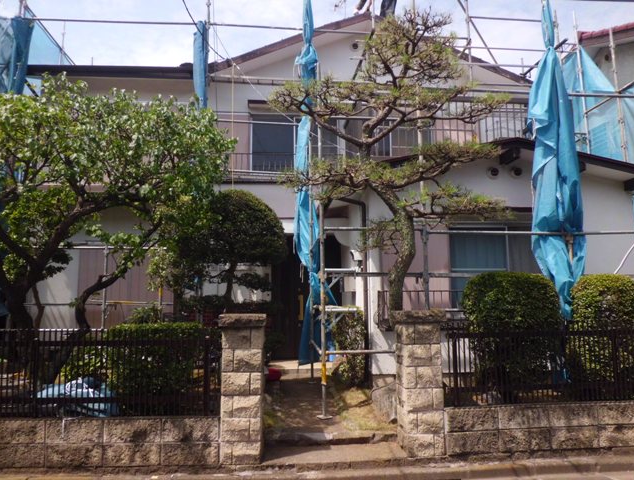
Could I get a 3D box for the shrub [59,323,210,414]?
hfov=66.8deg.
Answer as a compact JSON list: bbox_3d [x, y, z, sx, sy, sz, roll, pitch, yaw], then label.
[{"bbox_3d":[-1.815,1.310,4.832,1.280,0.940,0.750,0,-7,-6],"label":"shrub"}]

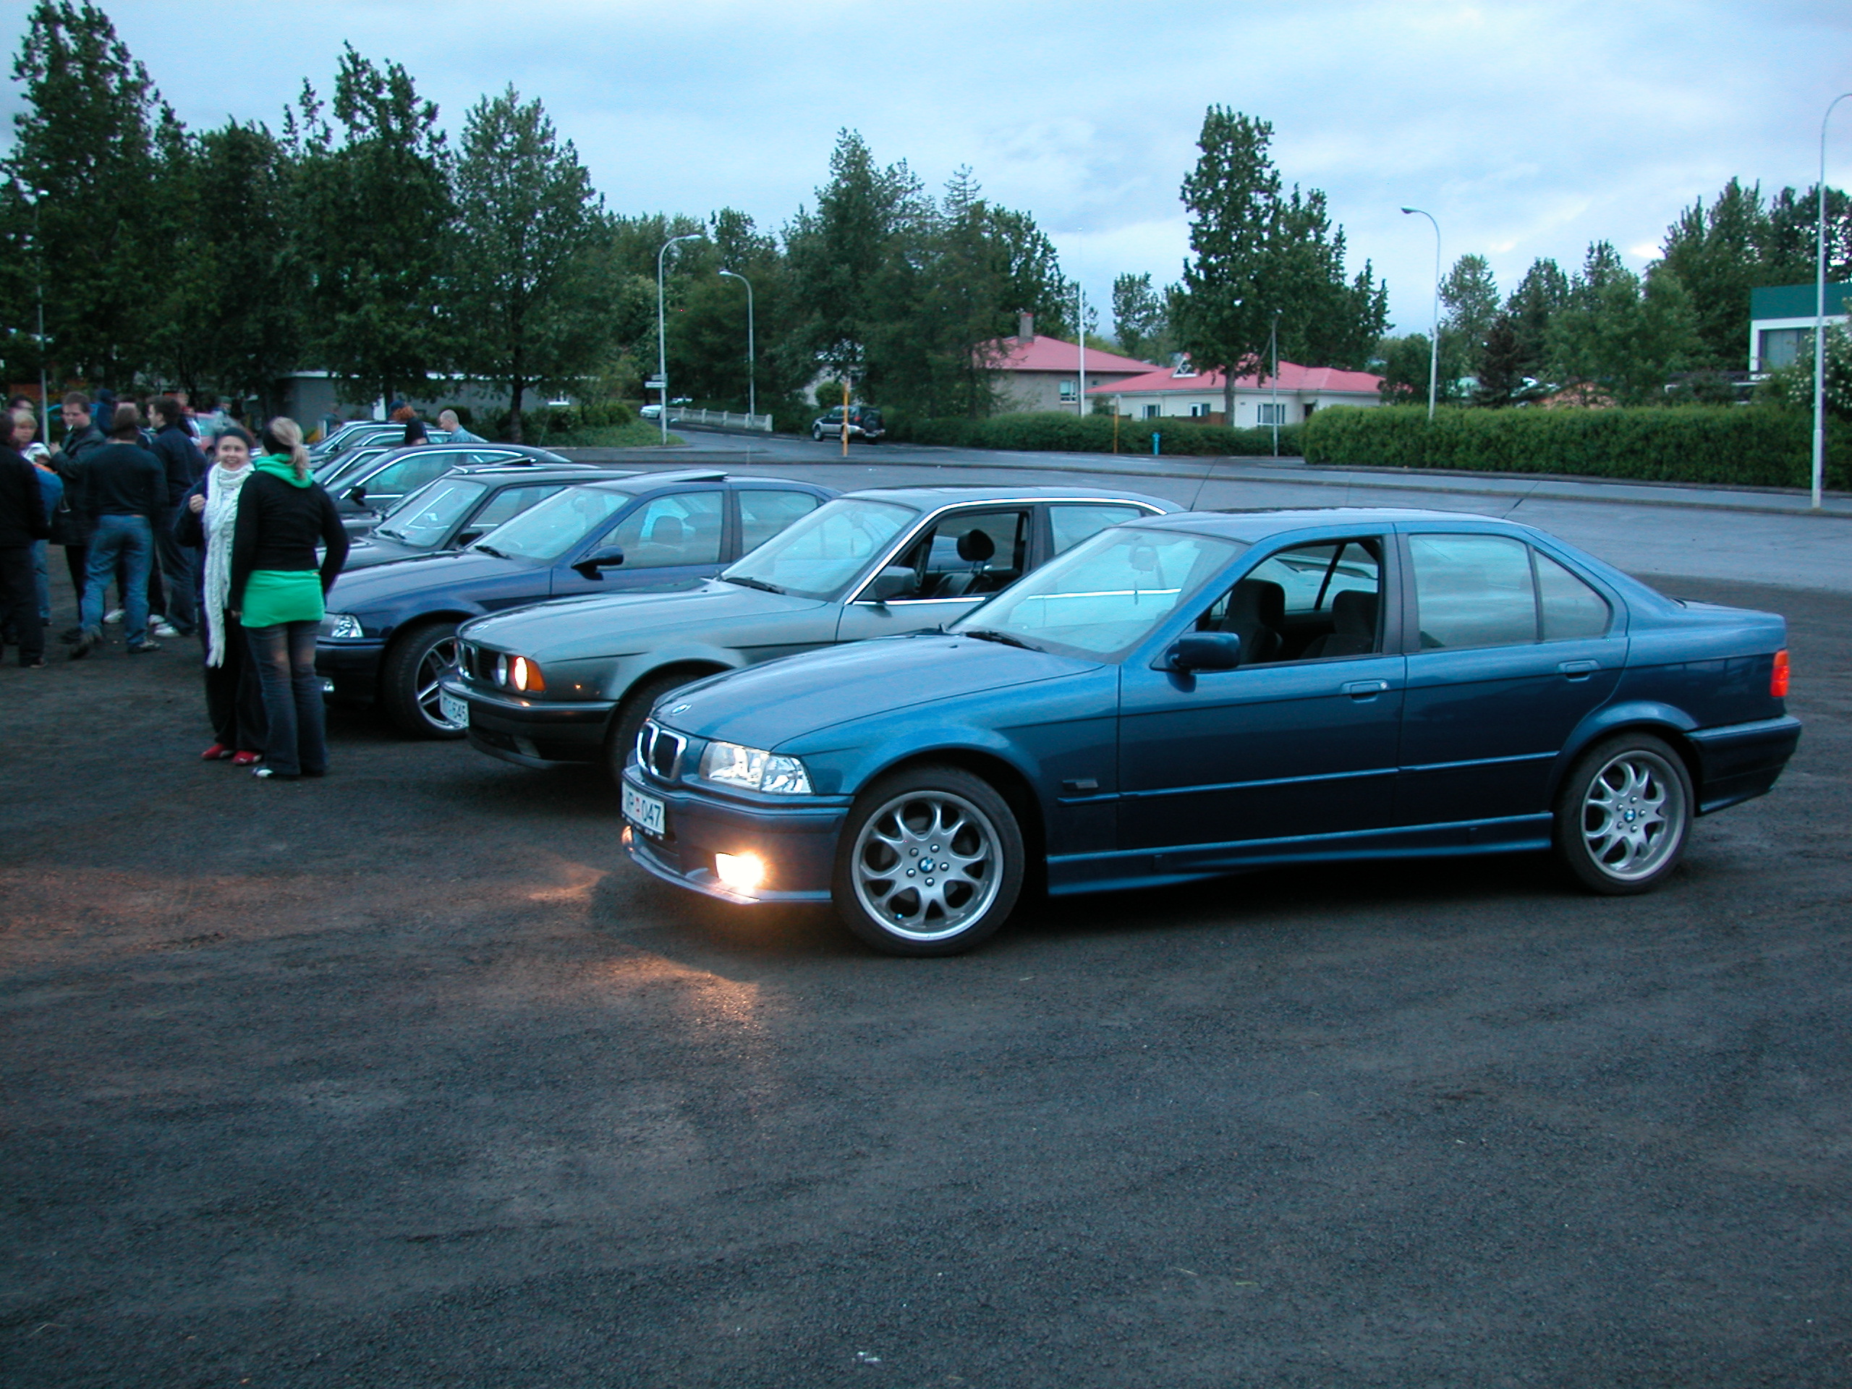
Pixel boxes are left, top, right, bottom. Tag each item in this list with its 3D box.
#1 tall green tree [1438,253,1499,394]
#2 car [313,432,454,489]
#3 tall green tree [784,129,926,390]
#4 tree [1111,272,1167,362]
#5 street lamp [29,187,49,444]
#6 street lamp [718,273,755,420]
[{"bbox_3d":[28.866,-18.928,116.549,3.229,8.959,3.400,2,7,14],"label":"tall green tree"},{"bbox_3d":[-6.350,-2.460,26.000,4.500,1.400,1.730,-3,7,-21],"label":"car"},{"bbox_3d":[-3.843,-22.629,120.121,7.764,16.381,7.200,0,7,-2],"label":"tall green tree"},{"bbox_3d":[14.203,-22.523,145.000,4.200,10.700,4.200,0,7,0],"label":"tree"},{"bbox_3d":[-26.277,-11.386,65.523,0.300,8.000,1.600,-5,9,-35],"label":"street lamp"},{"bbox_3d":[-10.501,-19.272,122.000,2.100,8.600,0.350,0,7,0],"label":"street lamp"}]

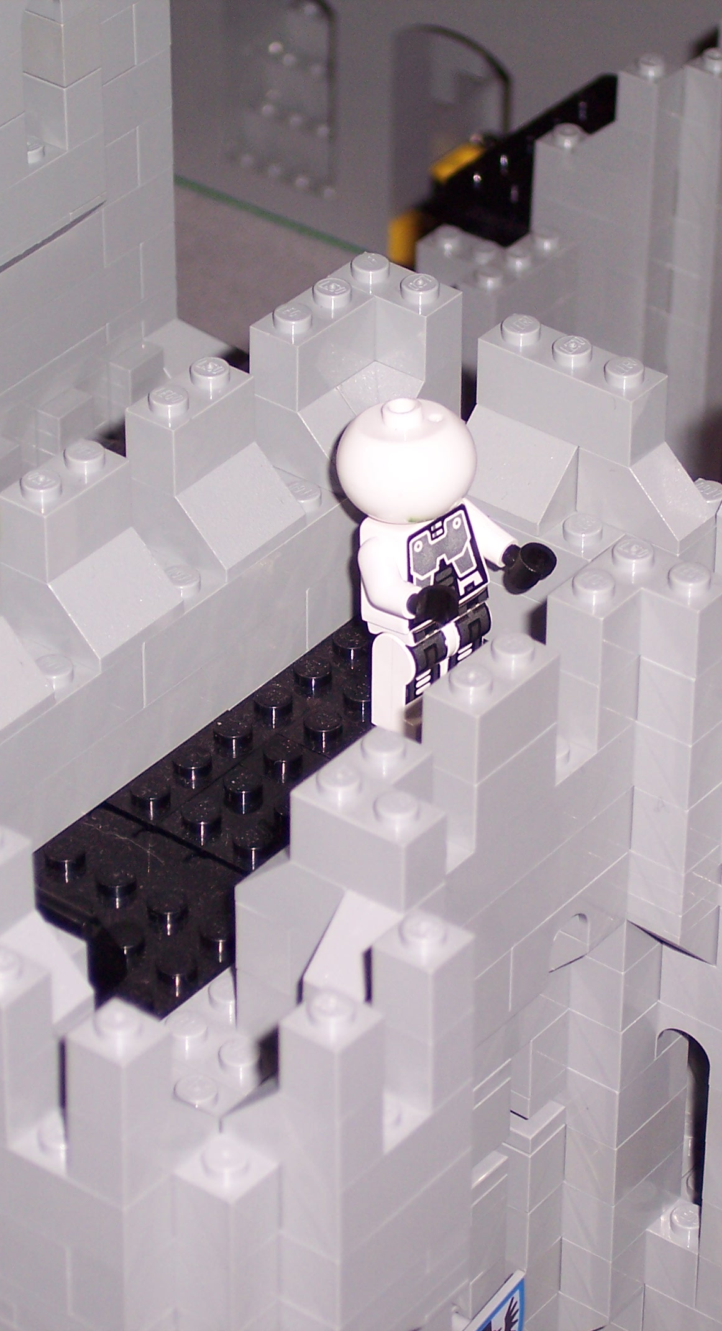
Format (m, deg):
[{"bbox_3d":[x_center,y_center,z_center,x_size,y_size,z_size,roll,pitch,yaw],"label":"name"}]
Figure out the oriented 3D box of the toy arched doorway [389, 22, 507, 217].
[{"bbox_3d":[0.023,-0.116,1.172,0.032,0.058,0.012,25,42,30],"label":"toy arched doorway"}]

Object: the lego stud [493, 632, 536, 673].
[{"bbox_3d":[0.018,-0.002,0.610,0.005,0.002,0.005,0,36,0],"label":"lego stud"}]

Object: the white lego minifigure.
[{"bbox_3d":[0.009,-0.012,0.655,0.025,0.044,0.024,25,42,30],"label":"white lego minifigure"}]

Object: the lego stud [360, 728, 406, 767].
[{"bbox_3d":[0.002,0.009,0.594,0.005,0.002,0.005,0,36,0],"label":"lego stud"}]

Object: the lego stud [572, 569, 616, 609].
[{"bbox_3d":[0.027,-0.009,0.619,0.005,0.002,0.005,0,36,0],"label":"lego stud"}]

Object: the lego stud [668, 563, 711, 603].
[{"bbox_3d":[0.038,-0.010,0.623,0.005,0.002,0.005,0,36,0],"label":"lego stud"}]

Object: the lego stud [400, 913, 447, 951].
[{"bbox_3d":[0.007,0.028,0.566,0.005,0.002,0.005,0,36,0],"label":"lego stud"}]

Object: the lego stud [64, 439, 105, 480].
[{"bbox_3d":[-0.033,-0.025,0.641,0.005,0.002,0.005,0,36,0],"label":"lego stud"}]

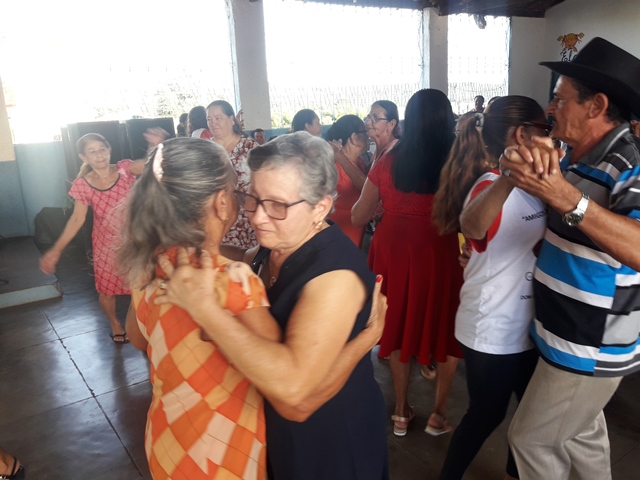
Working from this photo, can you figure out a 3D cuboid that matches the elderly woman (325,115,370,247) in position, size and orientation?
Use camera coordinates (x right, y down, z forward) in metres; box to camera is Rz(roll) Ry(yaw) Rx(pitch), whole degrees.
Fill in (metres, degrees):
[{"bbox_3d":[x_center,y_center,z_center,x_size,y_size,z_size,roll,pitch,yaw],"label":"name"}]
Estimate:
[{"bbox_3d":[0.185,-0.050,3.380,0.420,1.480,0.480,-10,15,-28],"label":"elderly woman"}]

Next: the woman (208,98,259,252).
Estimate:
[{"bbox_3d":[-0.565,-0.125,3.550,0.500,1.610,0.380,1,14,18],"label":"woman"}]

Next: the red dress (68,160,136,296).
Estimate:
[{"bbox_3d":[-1.450,-0.080,3.570,0.460,0.980,0.270,-7,14,-17],"label":"red dress"}]

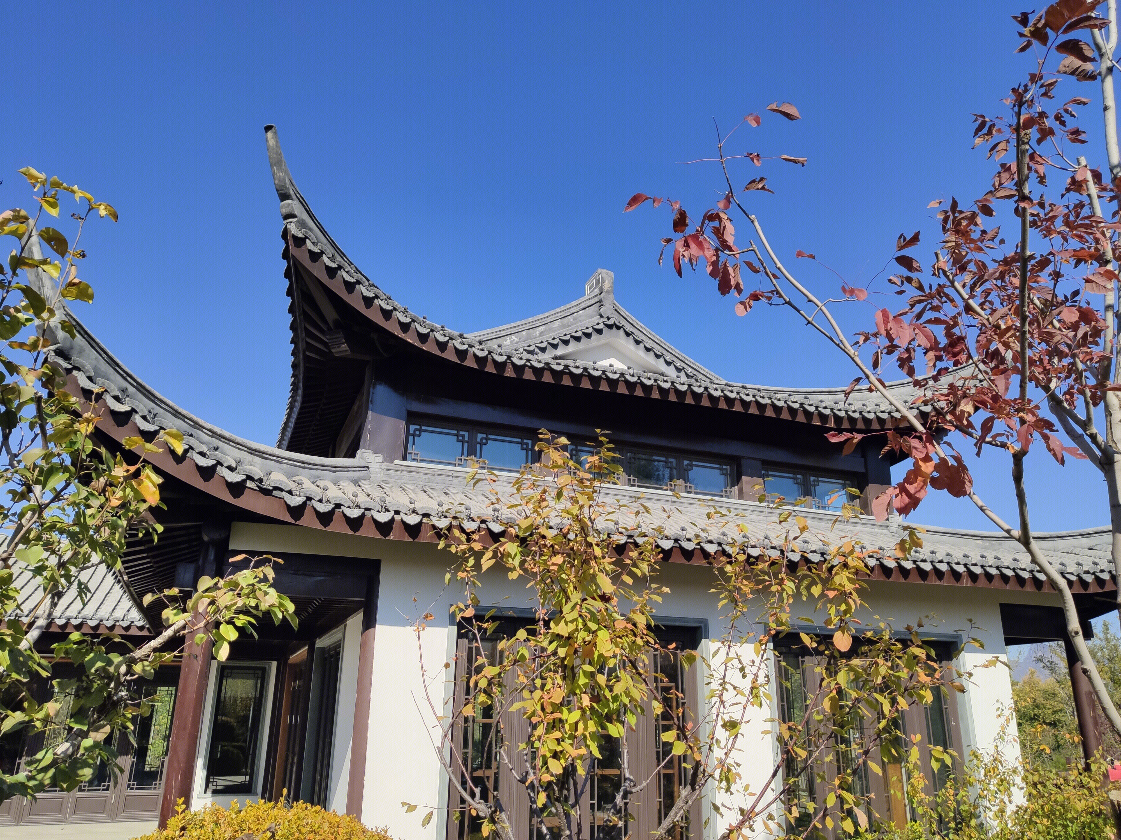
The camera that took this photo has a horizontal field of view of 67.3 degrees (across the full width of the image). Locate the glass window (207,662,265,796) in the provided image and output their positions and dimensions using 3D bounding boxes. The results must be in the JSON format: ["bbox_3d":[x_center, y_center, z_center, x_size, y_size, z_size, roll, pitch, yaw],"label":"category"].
[{"bbox_3d":[-5.910,5.636,15.357,0.842,2.218,0.111,8,-19,-21],"label":"glass window"}]

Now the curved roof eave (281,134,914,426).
[{"bbox_3d":[1.395,-1.165,11.806,10.846,2.320,2.082,8,-19,-21],"label":"curved roof eave"}]

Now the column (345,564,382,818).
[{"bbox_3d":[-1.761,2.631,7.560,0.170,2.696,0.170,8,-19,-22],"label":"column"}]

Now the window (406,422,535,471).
[{"bbox_3d":[-1.153,0.370,10.874,1.742,0.518,0.102,8,-19,-21],"label":"window"}]

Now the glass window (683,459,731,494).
[{"bbox_3d":[2.103,0.822,12.152,0.824,0.434,0.085,8,-19,-21],"label":"glass window"}]

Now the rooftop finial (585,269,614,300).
[{"bbox_3d":[0.688,-2.256,14.711,0.252,0.527,0.570,8,-19,-21],"label":"rooftop finial"}]

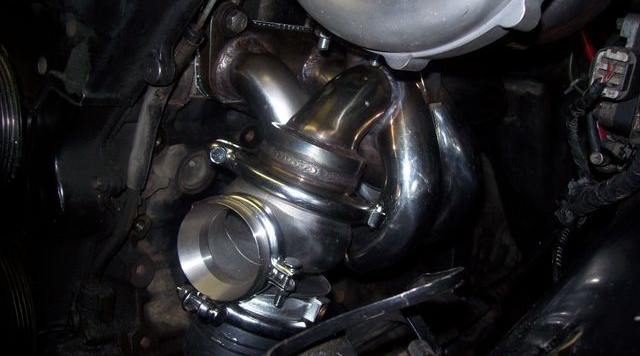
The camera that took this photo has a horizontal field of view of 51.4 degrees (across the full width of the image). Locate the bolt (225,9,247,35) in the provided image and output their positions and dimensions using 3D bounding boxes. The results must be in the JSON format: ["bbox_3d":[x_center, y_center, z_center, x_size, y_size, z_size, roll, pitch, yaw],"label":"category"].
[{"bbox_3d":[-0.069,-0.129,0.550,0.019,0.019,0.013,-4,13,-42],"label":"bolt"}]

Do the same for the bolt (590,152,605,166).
[{"bbox_3d":[0.267,-0.018,0.640,0.013,0.013,0.009,12,12,34],"label":"bolt"}]

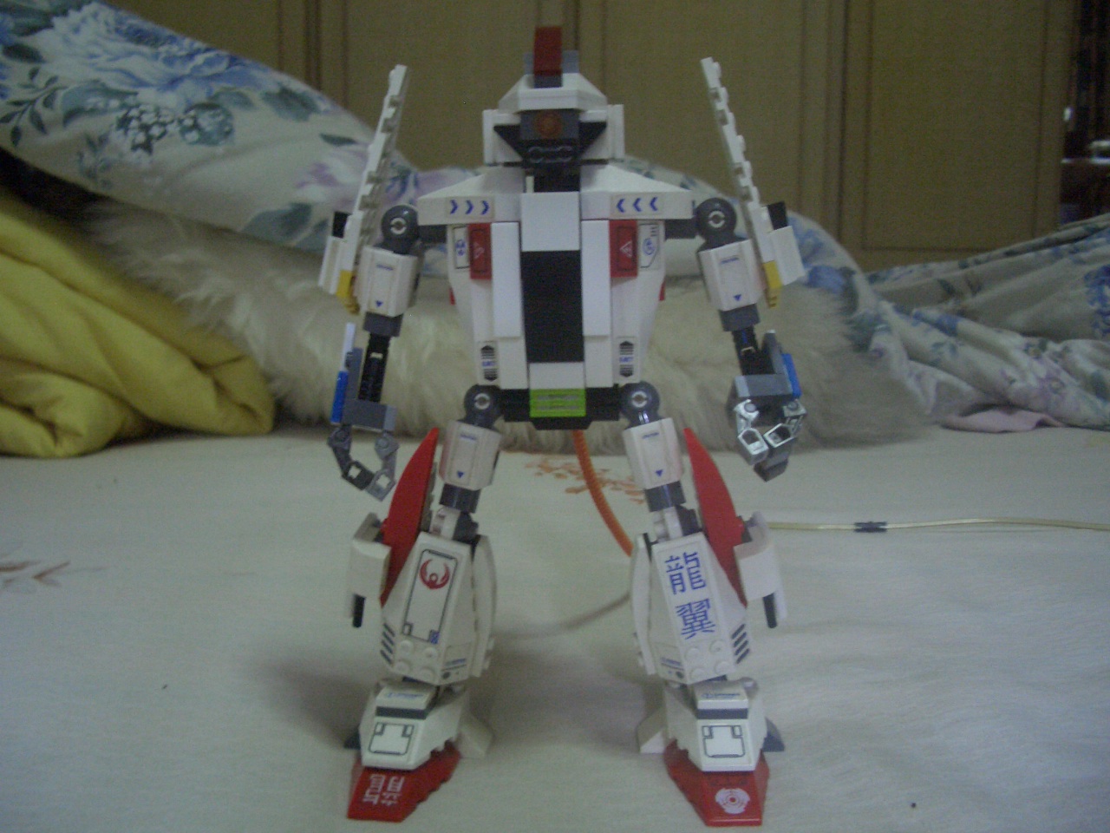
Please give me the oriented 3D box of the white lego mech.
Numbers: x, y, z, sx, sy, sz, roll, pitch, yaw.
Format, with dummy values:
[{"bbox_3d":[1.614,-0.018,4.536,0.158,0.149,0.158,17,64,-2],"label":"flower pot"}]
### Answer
[{"bbox_3d":[0.003,-0.002,0.352,0.150,0.230,0.095,1,8,6],"label":"white lego mech"}]

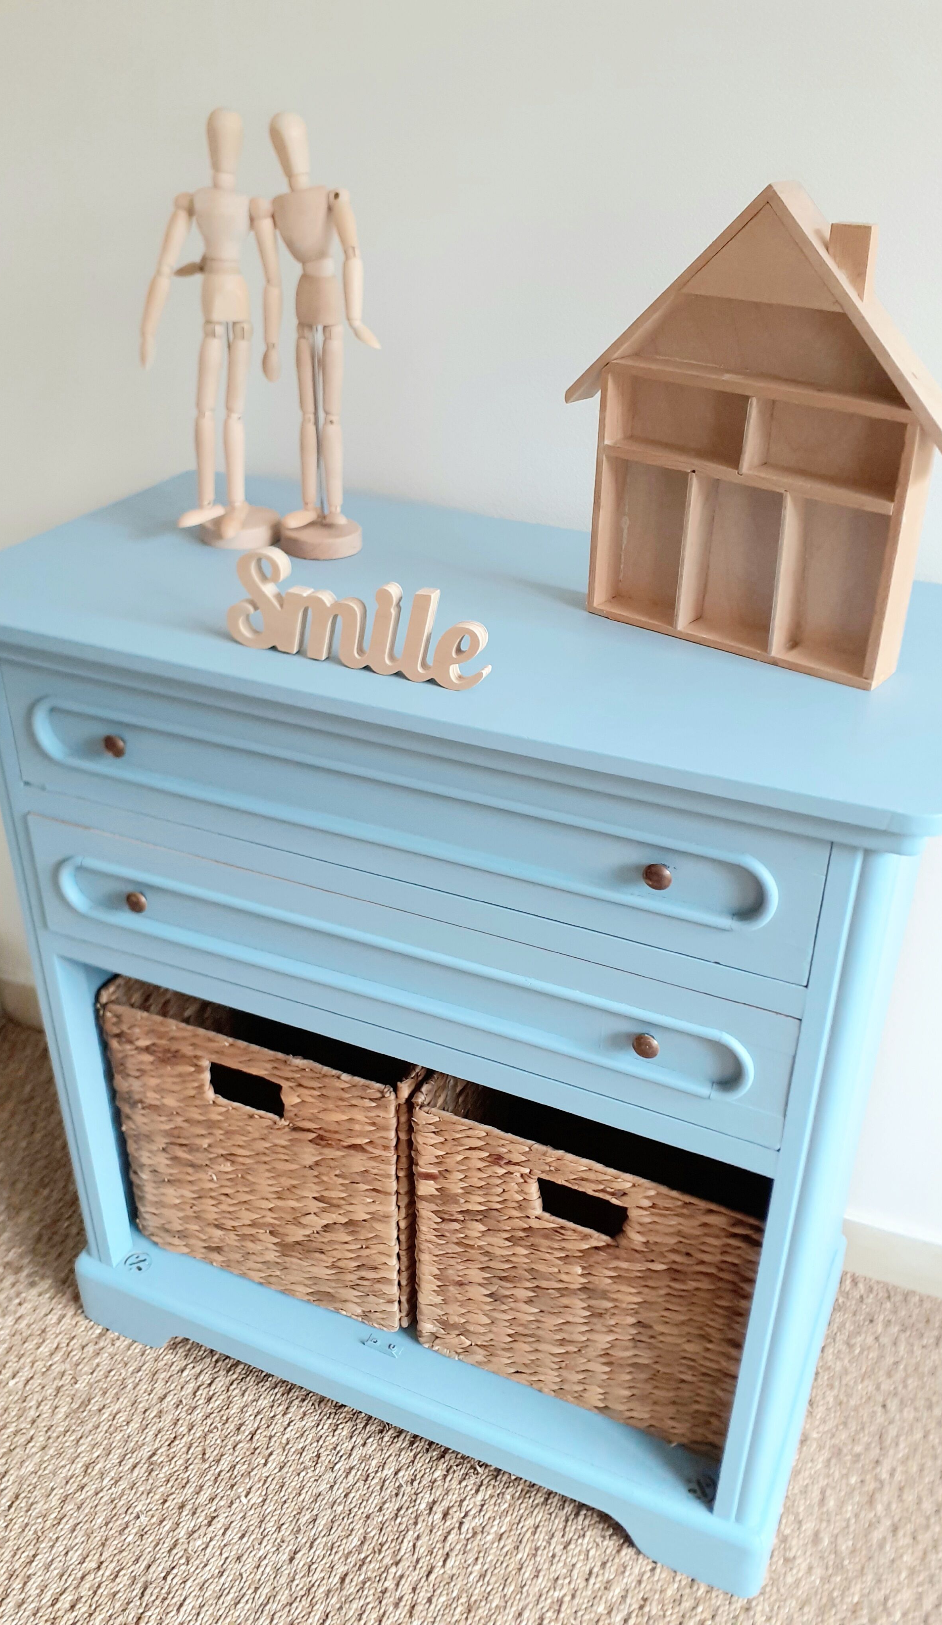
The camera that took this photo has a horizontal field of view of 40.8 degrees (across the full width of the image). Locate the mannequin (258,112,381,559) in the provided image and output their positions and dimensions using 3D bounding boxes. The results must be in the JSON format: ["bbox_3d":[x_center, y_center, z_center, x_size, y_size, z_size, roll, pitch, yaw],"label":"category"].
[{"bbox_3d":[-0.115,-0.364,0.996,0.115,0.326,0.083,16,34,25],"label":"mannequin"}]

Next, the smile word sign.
[{"bbox_3d":[-0.079,-0.133,0.848,0.196,0.074,0.014,13,32,21],"label":"smile word sign"}]

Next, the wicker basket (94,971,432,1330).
[{"bbox_3d":[-0.146,0.289,1.359,0.321,0.319,0.298,13,32,21],"label":"wicker basket"}]

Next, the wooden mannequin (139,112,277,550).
[{"bbox_3d":[-0.209,-0.377,1.014,0.135,0.328,0.115,9,31,14],"label":"wooden mannequin"}]

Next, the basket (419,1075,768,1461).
[{"bbox_3d":[0.157,0.360,1.241,0.319,0.319,0.298,13,32,21],"label":"basket"}]

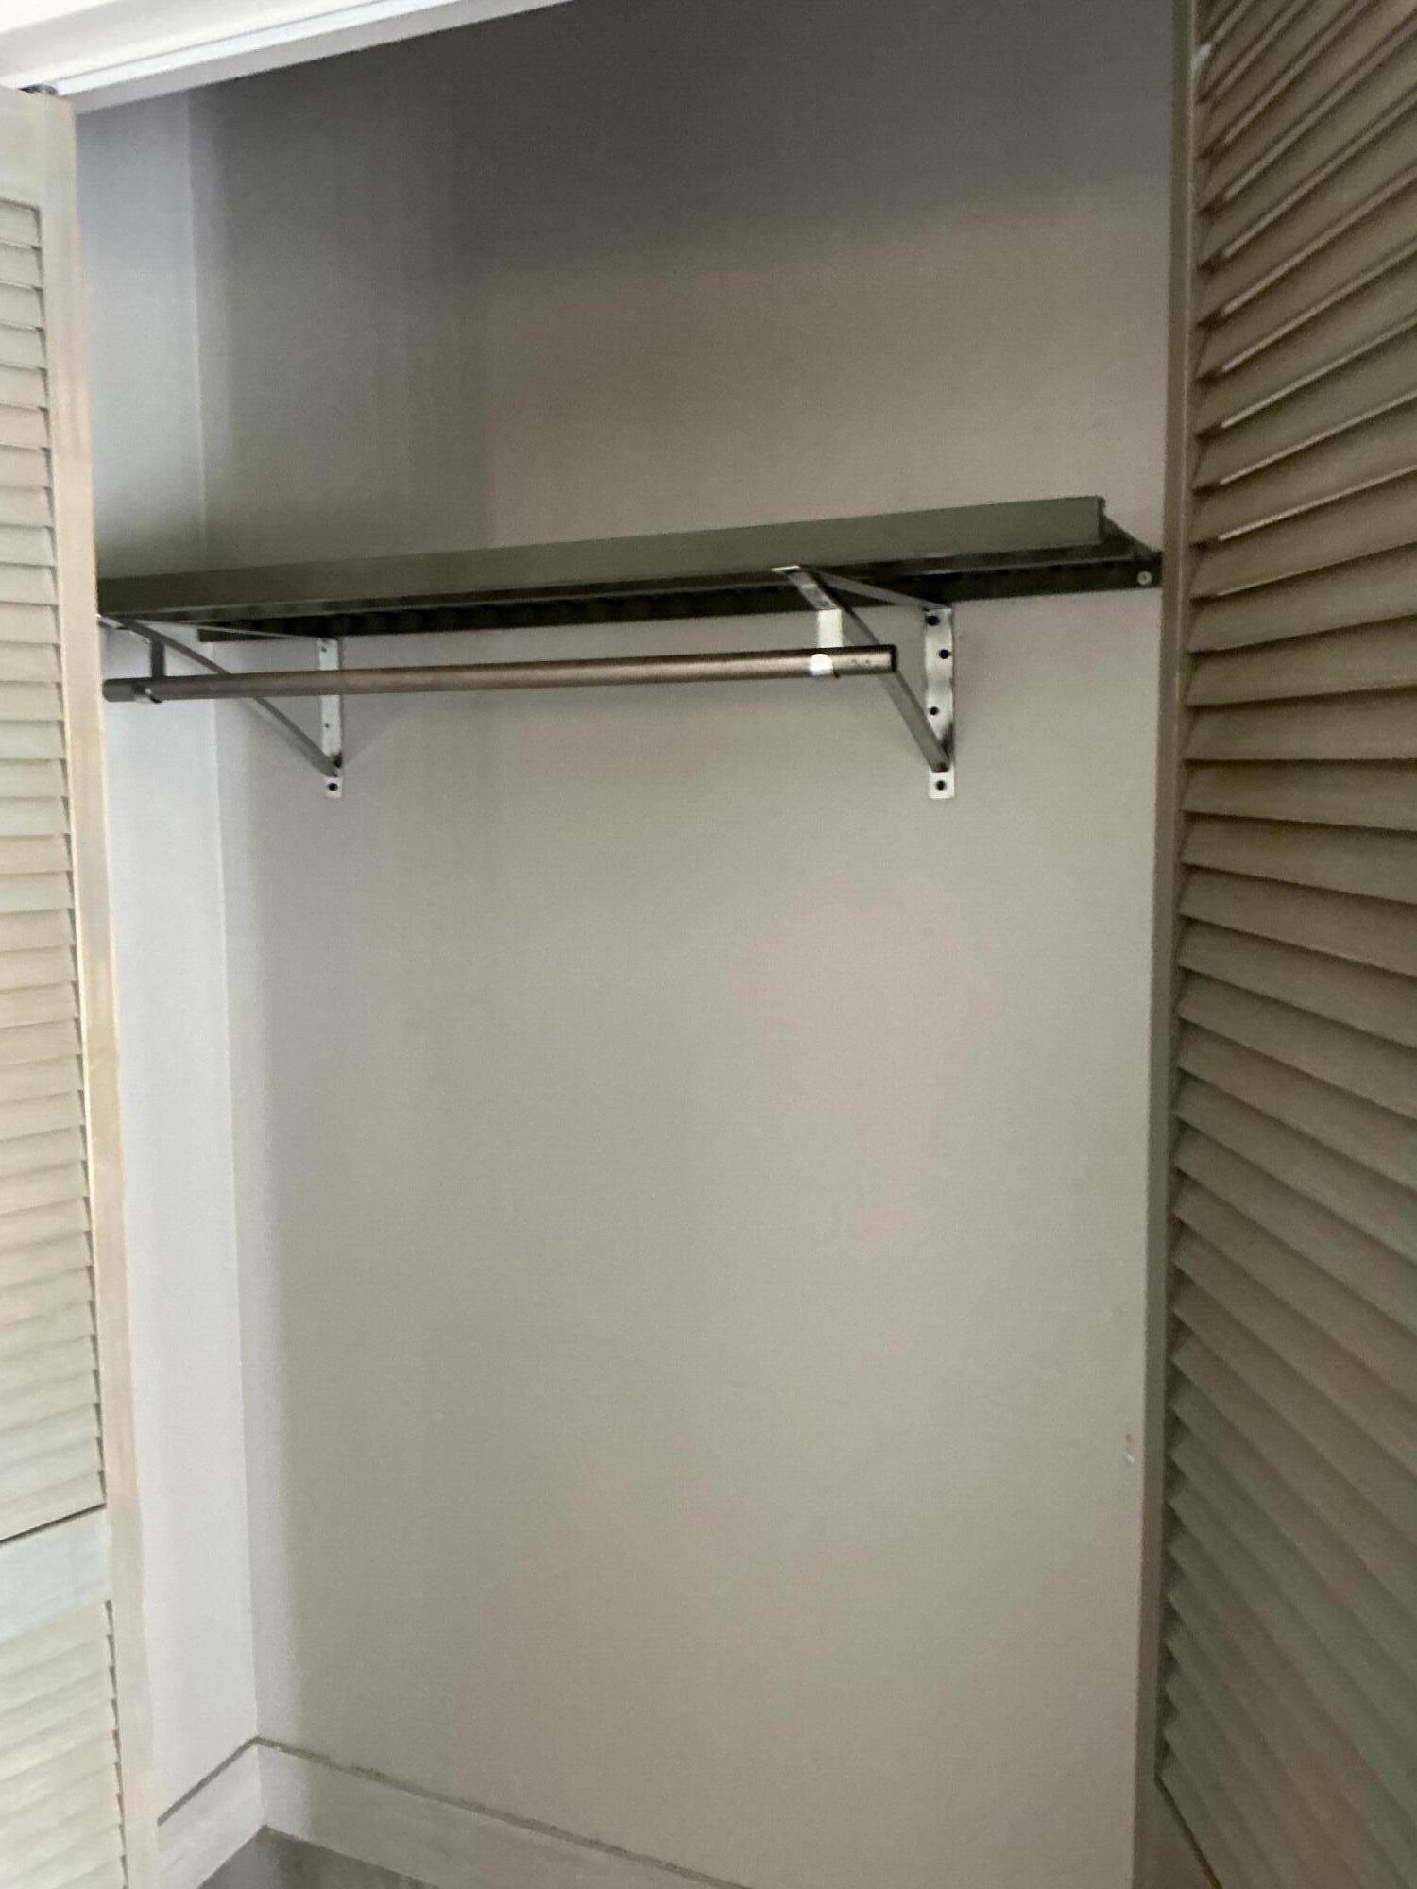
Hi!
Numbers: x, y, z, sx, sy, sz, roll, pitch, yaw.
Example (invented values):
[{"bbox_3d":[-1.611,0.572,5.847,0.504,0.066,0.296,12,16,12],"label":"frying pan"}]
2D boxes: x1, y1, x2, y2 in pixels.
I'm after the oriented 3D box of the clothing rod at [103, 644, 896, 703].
[{"bbox_3d":[-0.264,-0.271,1.548,0.948,0.027,0.027,3,7,26],"label":"clothing rod"}]

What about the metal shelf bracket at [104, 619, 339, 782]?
[{"bbox_3d":[-0.572,-0.276,1.824,0.028,0.206,0.373,3,7,26],"label":"metal shelf bracket"}]

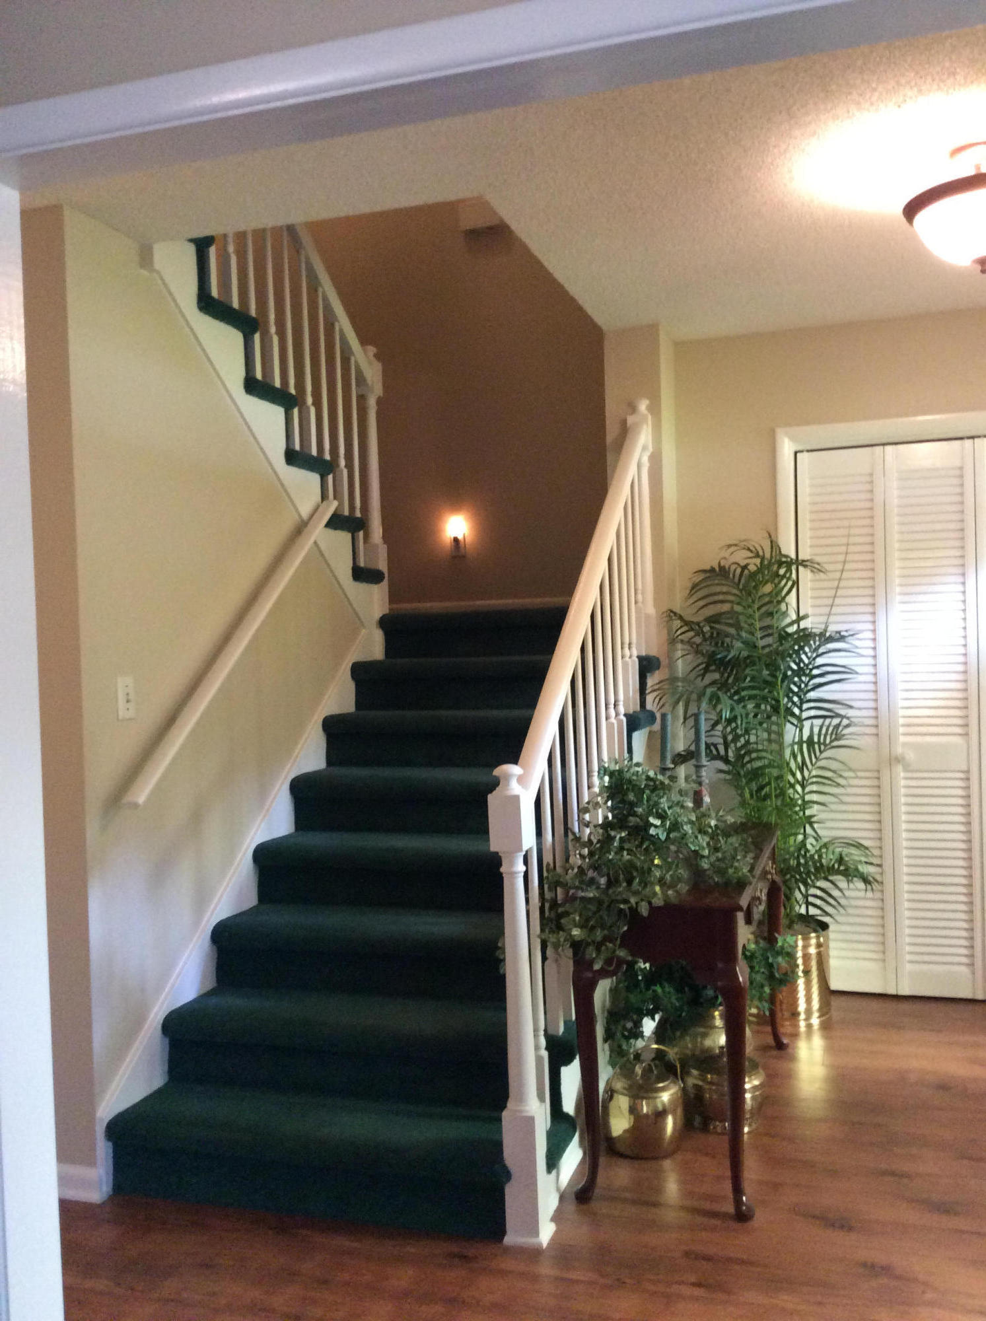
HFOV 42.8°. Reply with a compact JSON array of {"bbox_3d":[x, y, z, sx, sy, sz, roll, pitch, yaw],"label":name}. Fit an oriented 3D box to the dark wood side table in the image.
[{"bbox_3d":[0.564,0.914,3.529,0.427,0.710,1.275,-1,1,17],"label":"dark wood side table"}]

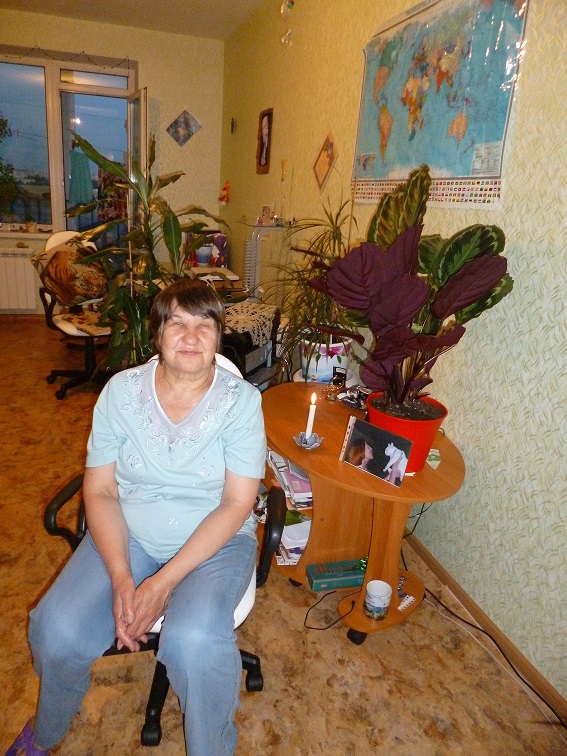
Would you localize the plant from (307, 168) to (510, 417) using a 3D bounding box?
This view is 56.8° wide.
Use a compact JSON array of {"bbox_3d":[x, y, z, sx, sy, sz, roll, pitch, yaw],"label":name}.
[{"bbox_3d":[0.348,-0.212,1.327,0.550,0.620,0.480,-2,20,-17],"label":"plant"}]

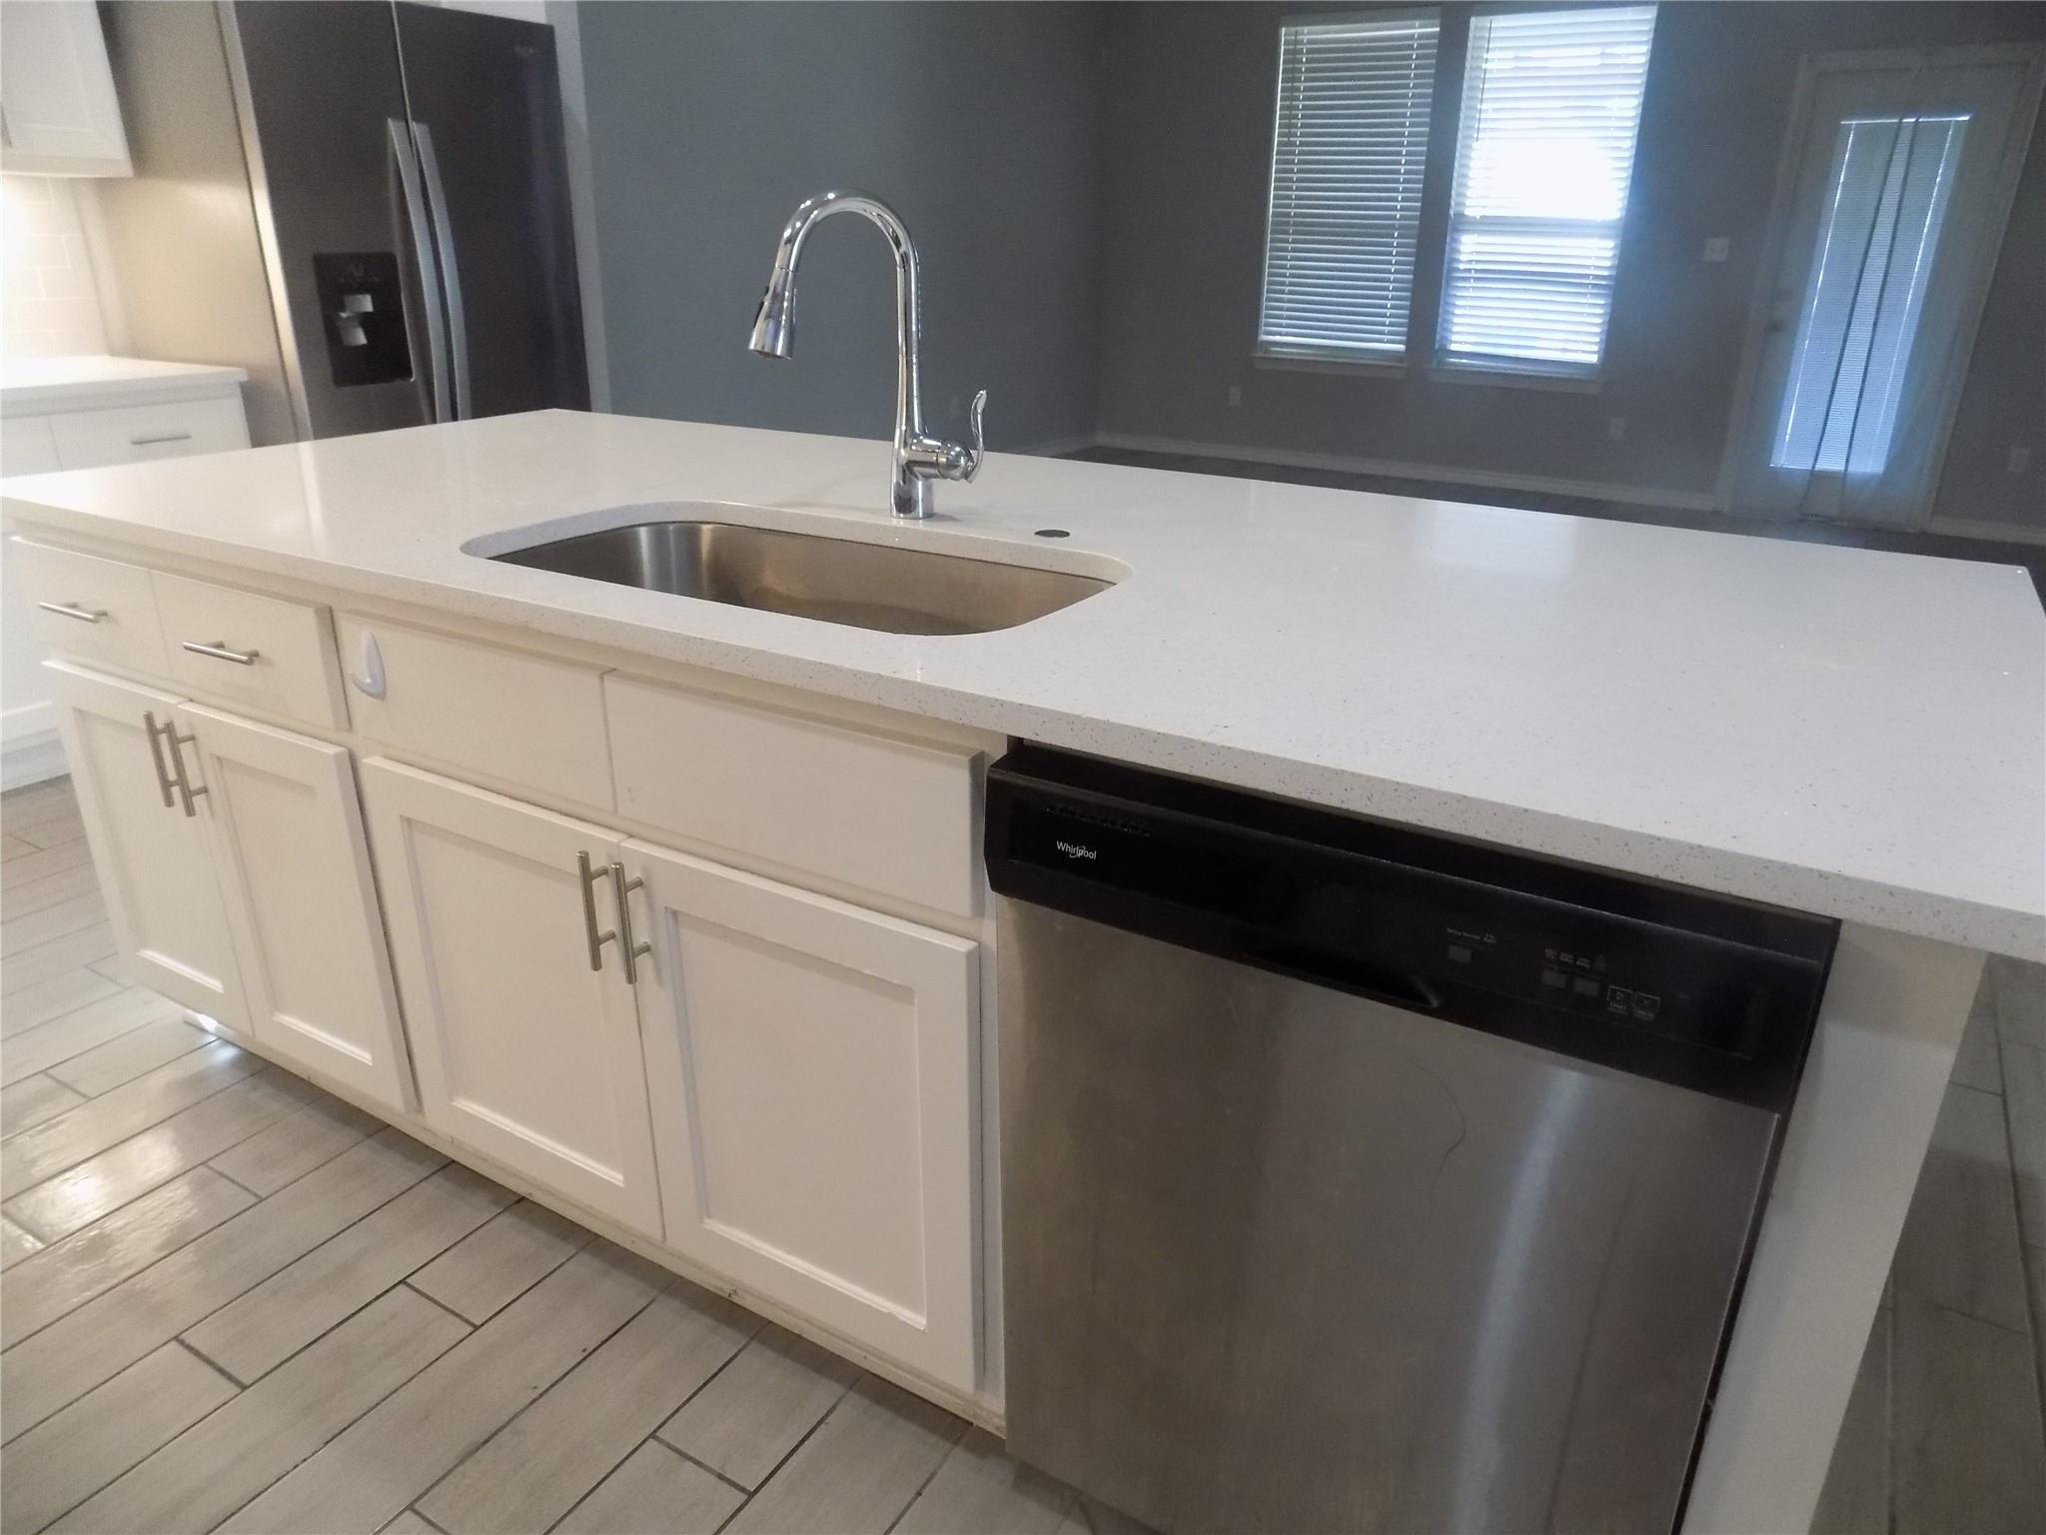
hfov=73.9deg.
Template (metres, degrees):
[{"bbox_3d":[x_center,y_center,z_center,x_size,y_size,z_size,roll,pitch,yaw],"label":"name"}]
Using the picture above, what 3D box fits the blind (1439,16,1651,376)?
[{"bbox_3d":[2.683,-2.977,7.039,0.871,1.745,0.060,13,24,29],"label":"blind"}]

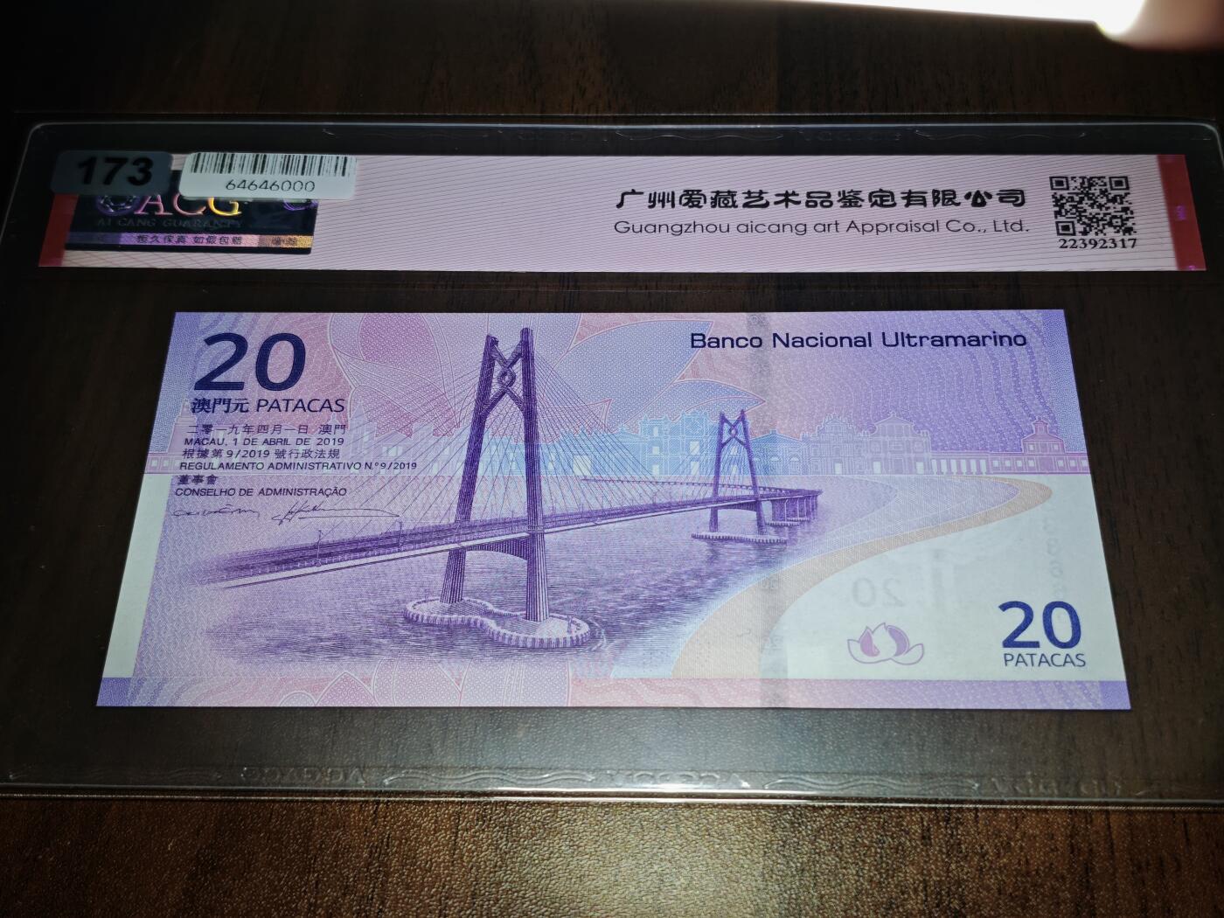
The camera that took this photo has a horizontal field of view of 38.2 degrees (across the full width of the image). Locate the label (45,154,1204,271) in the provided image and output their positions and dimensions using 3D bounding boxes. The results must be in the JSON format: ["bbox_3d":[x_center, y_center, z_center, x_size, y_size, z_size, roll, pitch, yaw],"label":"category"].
[{"bbox_3d":[0.001,-0.042,0.298,0.193,0.001,0.026,0,55,2],"label":"label"}]

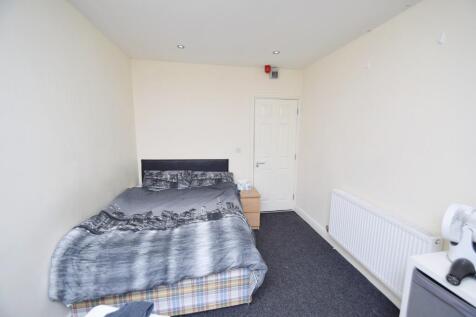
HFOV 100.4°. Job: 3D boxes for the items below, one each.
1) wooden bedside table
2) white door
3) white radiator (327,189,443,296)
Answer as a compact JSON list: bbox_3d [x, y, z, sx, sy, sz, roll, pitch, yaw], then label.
[{"bbox_3d":[0.113,0.770,3.074,0.400,0.570,0.330,-1,9,-9],"label":"wooden bedside table"},{"bbox_3d":[0.648,-0.011,3.469,0.760,1.980,0.050,-1,9,-9],"label":"white door"},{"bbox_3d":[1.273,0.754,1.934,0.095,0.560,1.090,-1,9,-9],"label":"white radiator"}]

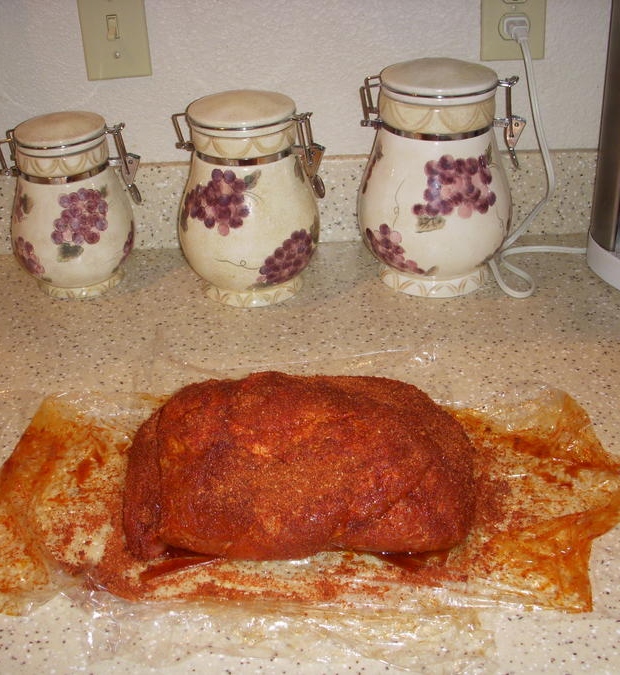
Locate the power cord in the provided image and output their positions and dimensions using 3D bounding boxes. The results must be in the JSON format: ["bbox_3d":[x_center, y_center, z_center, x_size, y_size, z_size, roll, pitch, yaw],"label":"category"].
[{"bbox_3d":[0.245,-0.189,1.005,0.122,0.256,0.172,-2,30,0],"label":"power cord"}]

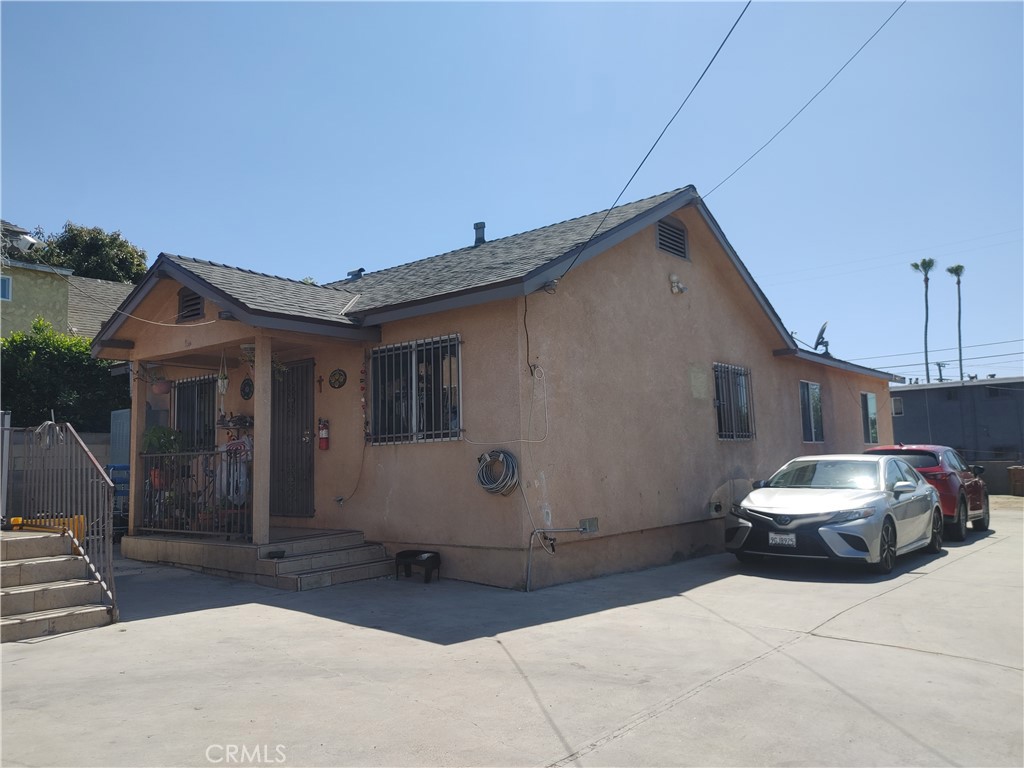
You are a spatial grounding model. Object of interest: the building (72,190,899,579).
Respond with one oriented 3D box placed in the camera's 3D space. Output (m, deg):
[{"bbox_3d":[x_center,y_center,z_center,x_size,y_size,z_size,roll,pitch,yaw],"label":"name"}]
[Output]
[{"bbox_3d":[0.851,0.326,15.686,9.350,5.180,16.400,-7,-8,40],"label":"building"}]

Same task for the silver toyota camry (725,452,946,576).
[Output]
[{"bbox_3d":[4.689,1.702,10.837,1.860,1.450,4.880,-5,-8,39],"label":"silver toyota camry"}]

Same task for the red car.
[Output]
[{"bbox_3d":[7.830,2.014,14.827,1.860,1.670,4.550,-4,-8,38],"label":"red car"}]

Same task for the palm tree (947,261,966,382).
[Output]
[{"bbox_3d":[47.512,-1.920,80.467,2.400,21.660,2.400,-5,-7,31],"label":"palm tree"}]

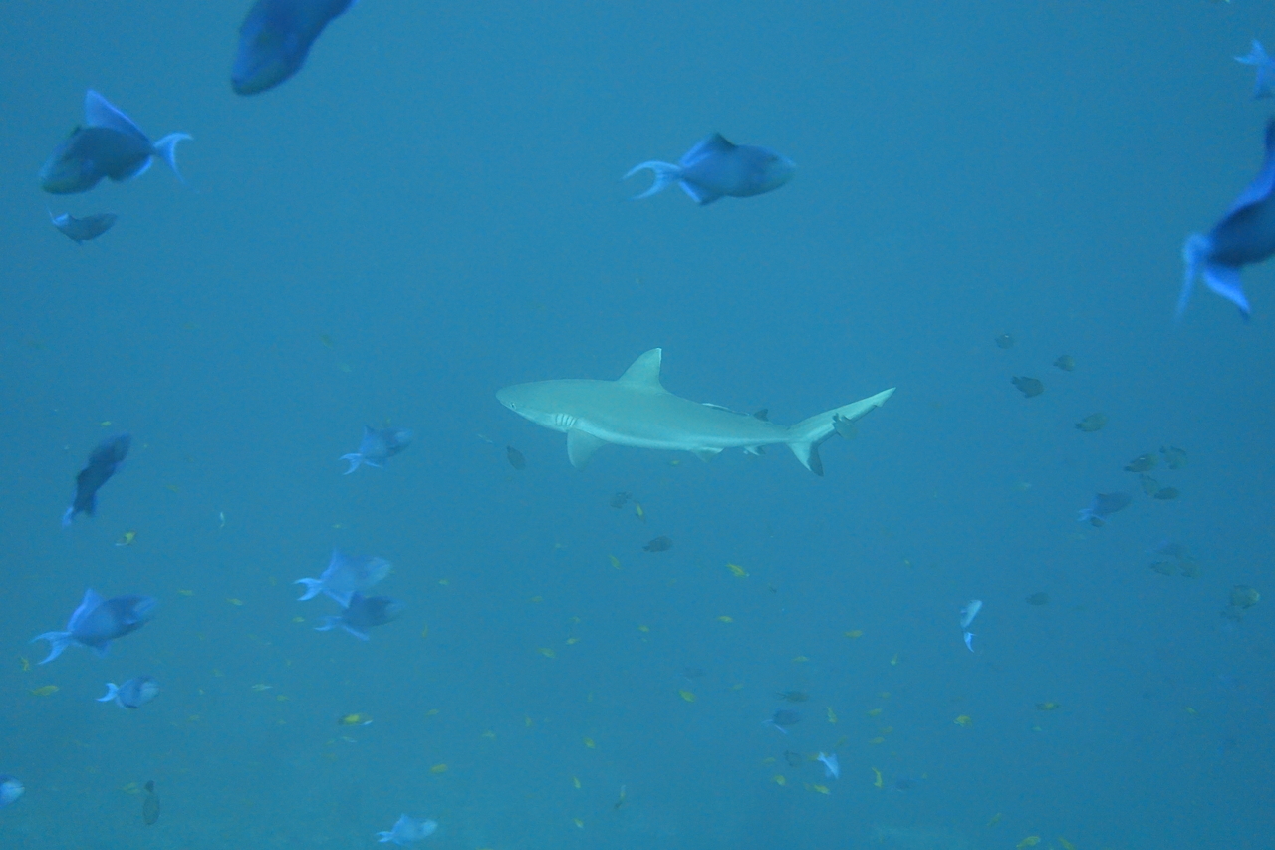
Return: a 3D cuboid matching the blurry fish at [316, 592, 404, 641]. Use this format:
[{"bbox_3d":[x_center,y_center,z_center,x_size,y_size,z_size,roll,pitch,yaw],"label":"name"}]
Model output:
[{"bbox_3d":[-0.814,0.561,5.300,0.275,0.135,0.065,-11,9,-16],"label":"blurry fish"}]

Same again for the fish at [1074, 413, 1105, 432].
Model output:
[{"bbox_3d":[1.880,-0.008,7.500,0.140,0.085,0.040,-15,9,-12],"label":"fish"}]

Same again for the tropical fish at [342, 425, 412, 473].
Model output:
[{"bbox_3d":[-0.865,0.079,6.000,0.265,0.135,0.065,-19,13,-21],"label":"tropical fish"}]

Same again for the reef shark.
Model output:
[{"bbox_3d":[0.213,-0.044,6.600,1.470,0.420,0.420,5,9,10],"label":"reef shark"}]

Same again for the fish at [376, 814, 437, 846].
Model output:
[{"bbox_3d":[-0.872,1.523,6.800,0.245,0.115,0.065,-13,9,-15],"label":"fish"}]

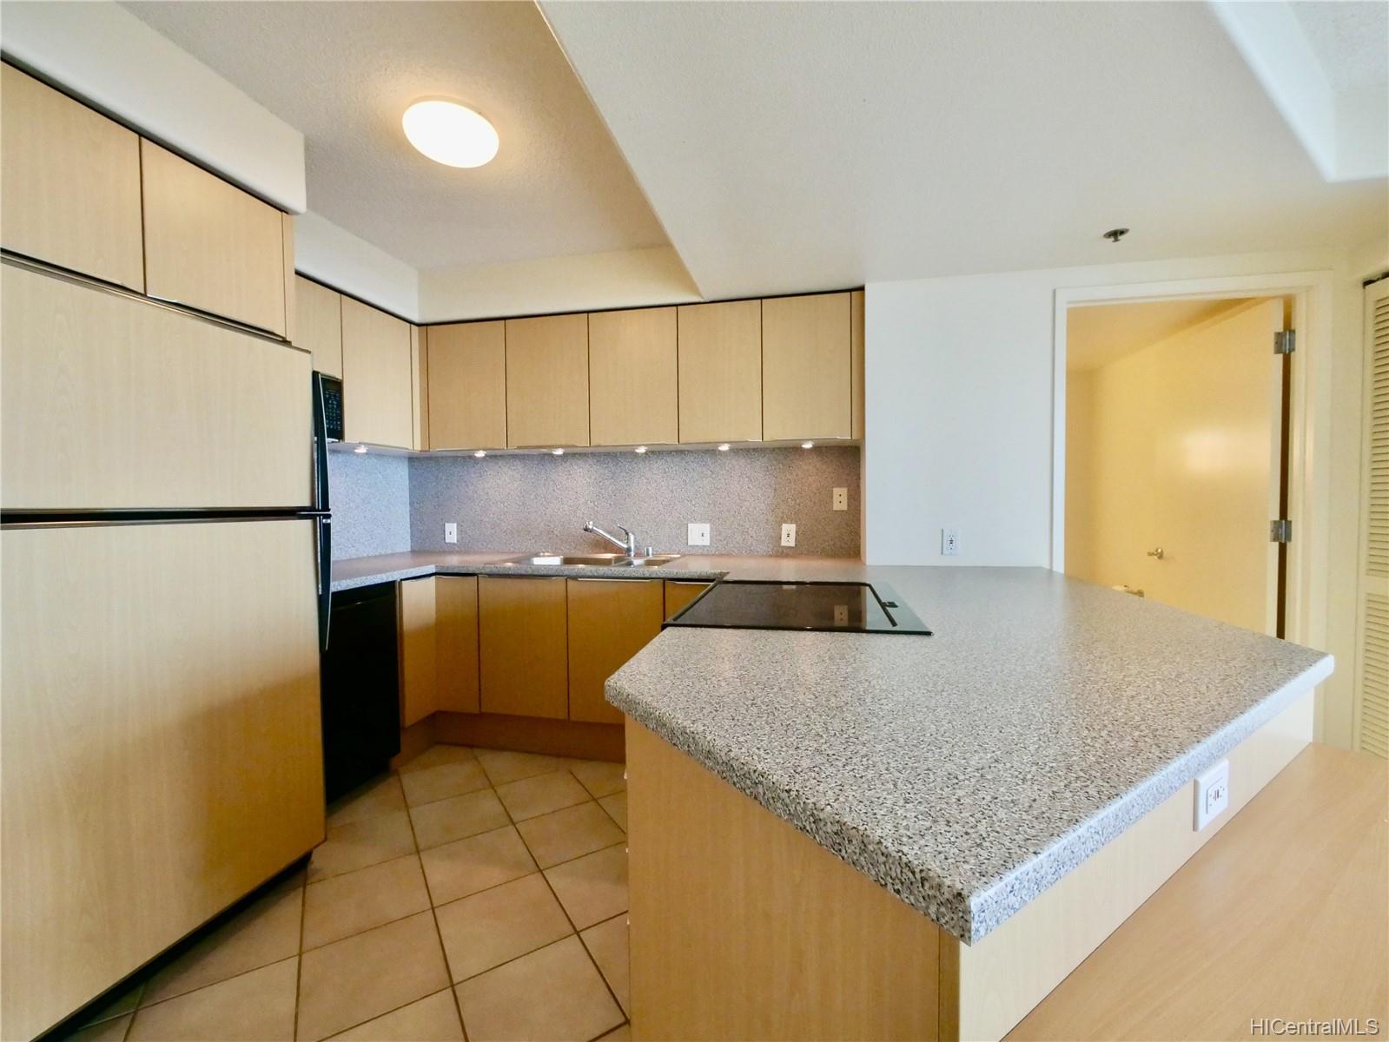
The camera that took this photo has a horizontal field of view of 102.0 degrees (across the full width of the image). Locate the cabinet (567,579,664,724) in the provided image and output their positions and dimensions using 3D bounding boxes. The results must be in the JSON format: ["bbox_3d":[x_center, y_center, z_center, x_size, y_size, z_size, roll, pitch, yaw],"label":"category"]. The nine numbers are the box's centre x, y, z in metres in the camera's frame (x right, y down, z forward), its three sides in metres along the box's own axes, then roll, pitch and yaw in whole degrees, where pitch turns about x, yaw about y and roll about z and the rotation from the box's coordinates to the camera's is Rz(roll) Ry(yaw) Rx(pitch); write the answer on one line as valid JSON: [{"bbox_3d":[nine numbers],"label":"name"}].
[{"bbox_3d":[-0.300,0.597,2.877,0.463,0.673,0.600,0,2,12],"label":"cabinet"}]

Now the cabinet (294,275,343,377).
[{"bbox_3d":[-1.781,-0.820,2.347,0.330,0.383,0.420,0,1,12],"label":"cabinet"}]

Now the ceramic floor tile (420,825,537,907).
[{"bbox_3d":[-0.736,1.165,1.918,0.324,0.010,0.324,-1,2,-33],"label":"ceramic floor tile"}]

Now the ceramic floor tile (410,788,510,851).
[{"bbox_3d":[-0.914,1.158,2.194,0.324,0.010,0.324,-1,2,-33],"label":"ceramic floor tile"}]

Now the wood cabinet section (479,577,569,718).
[{"bbox_3d":[-0.723,0.565,2.837,0.442,0.637,0.575,0,2,12],"label":"wood cabinet section"}]

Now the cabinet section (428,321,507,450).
[{"bbox_3d":[-1.131,-0.687,3.031,0.447,0.631,0.325,0,2,12],"label":"cabinet section"}]

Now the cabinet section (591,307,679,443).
[{"bbox_3d":[-0.261,-0.686,2.844,0.447,0.635,0.325,0,2,12],"label":"cabinet section"}]

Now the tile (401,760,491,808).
[{"bbox_3d":[-1.068,1.132,2.425,0.318,0.010,0.318,-1,2,-33],"label":"tile"}]

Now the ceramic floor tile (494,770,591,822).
[{"bbox_3d":[-0.638,1.152,2.372,0.324,0.010,0.324,-1,2,-33],"label":"ceramic floor tile"}]

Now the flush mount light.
[{"bbox_3d":[-0.805,-1.262,1.865,0.295,0.082,0.295,0,1,0],"label":"flush mount light"}]

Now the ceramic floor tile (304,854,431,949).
[{"bbox_3d":[-0.992,1.149,1.708,0.318,0.010,0.318,-1,2,-33],"label":"ceramic floor tile"}]

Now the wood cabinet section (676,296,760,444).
[{"bbox_3d":[0.149,-0.686,2.756,0.394,0.637,0.325,0,2,12],"label":"wood cabinet section"}]

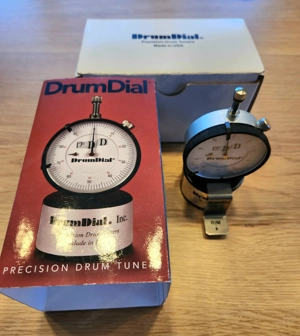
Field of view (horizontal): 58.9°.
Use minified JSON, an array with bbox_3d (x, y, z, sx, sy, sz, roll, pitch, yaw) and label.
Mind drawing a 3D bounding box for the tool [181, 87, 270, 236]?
[{"bbox_3d":[0.051,-0.005,0.185,0.058,0.105,0.068,-1,56,-1],"label":"tool"}]

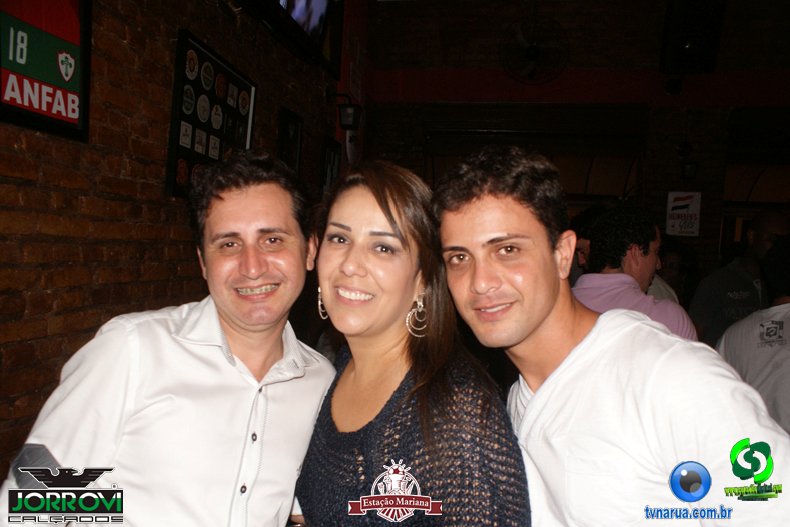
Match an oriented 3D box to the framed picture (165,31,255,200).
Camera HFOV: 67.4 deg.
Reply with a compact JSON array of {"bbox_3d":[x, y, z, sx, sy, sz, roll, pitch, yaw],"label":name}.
[{"bbox_3d":[-0.712,-0.526,2.373,0.029,0.567,0.660,5,2,7],"label":"framed picture"}]

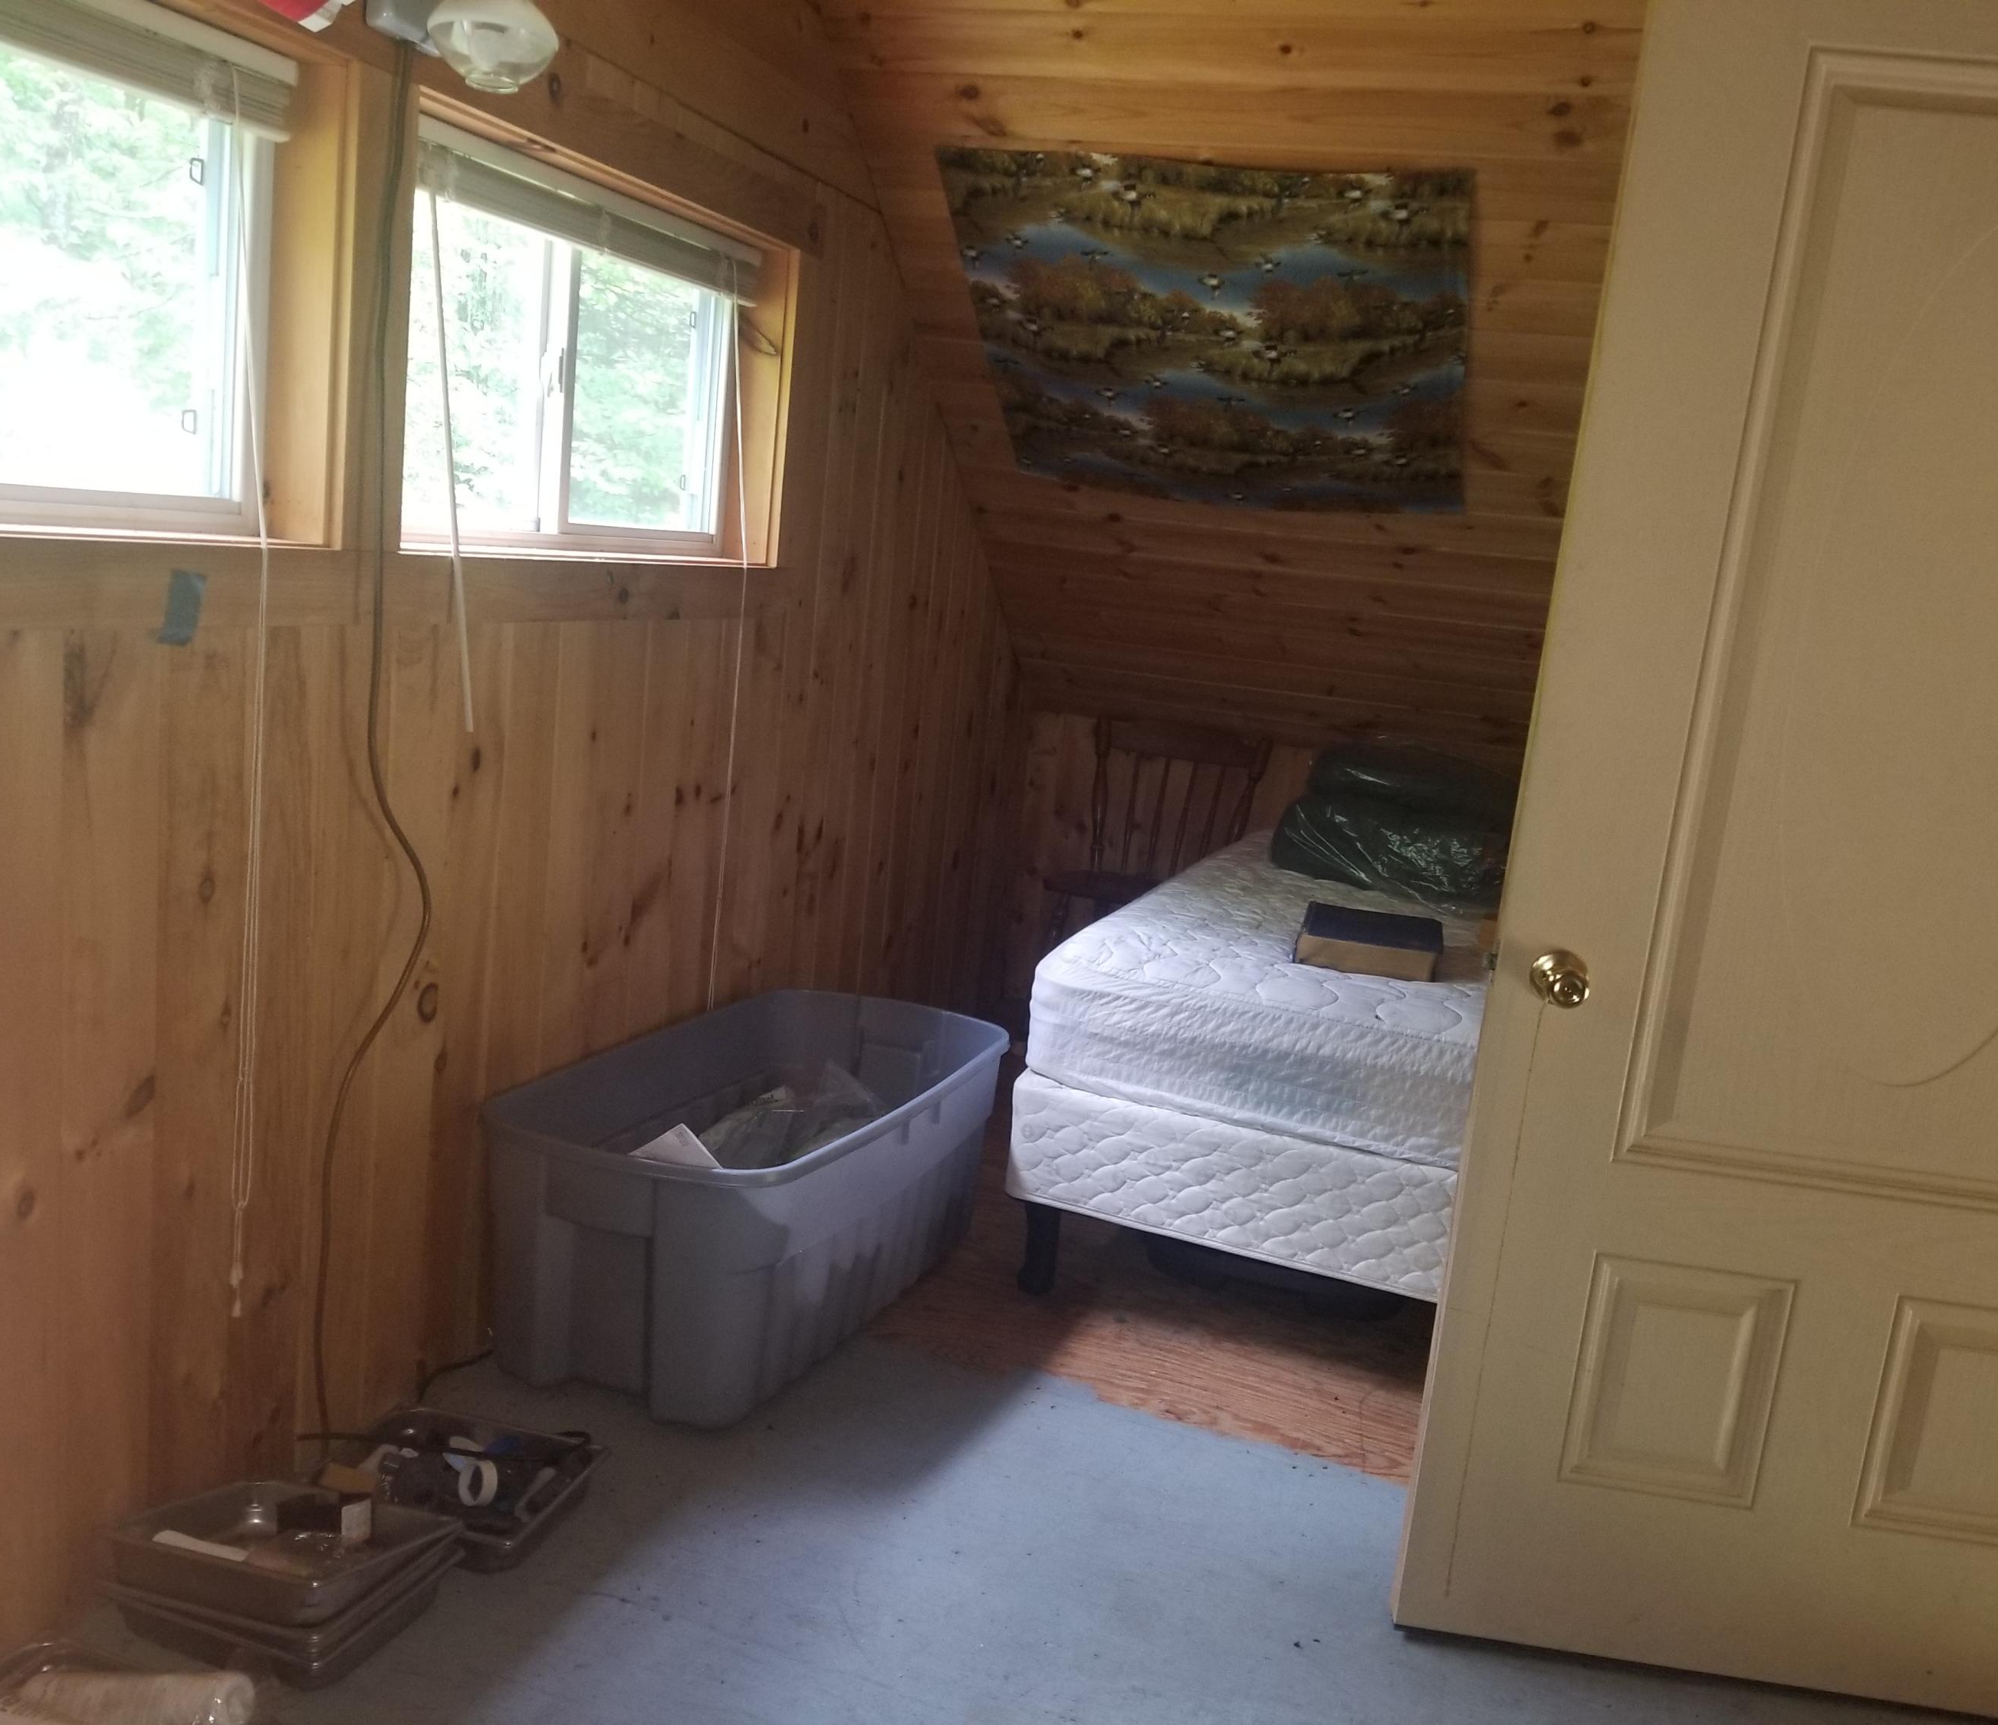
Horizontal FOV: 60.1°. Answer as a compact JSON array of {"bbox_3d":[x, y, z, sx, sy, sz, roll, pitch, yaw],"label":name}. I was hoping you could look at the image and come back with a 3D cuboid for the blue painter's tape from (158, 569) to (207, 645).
[{"bbox_3d":[-0.892,-0.277,1.892,0.006,0.082,0.049,9,-1,17],"label":"blue painter's tape"}]

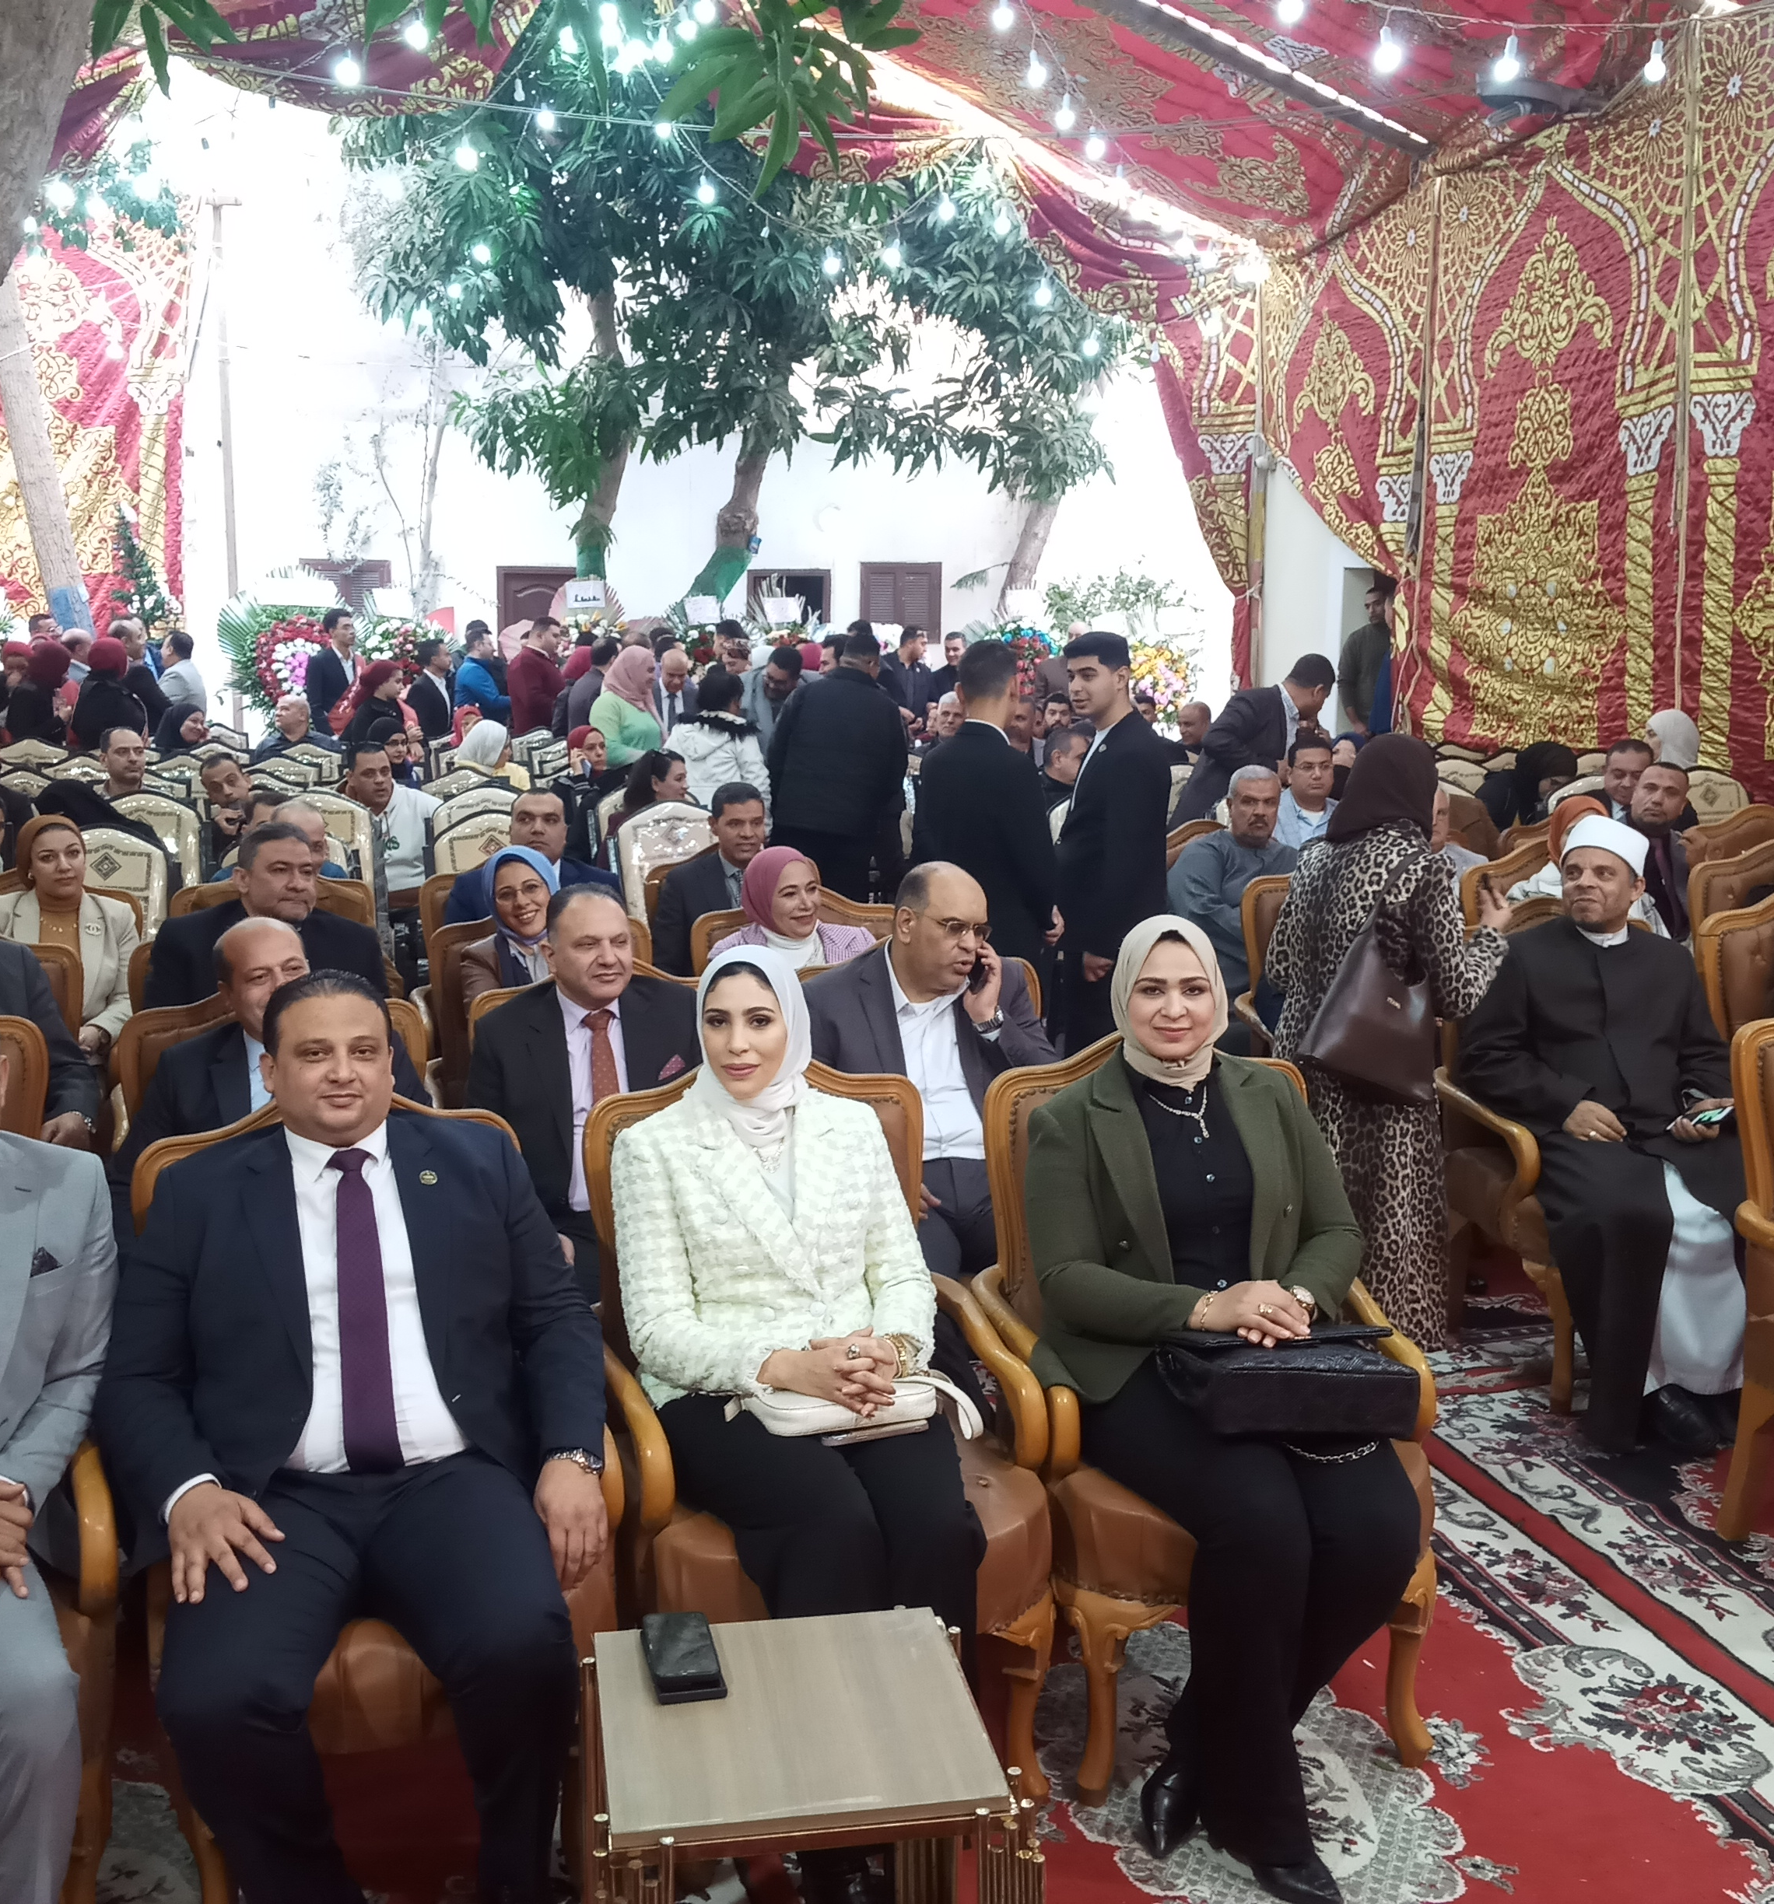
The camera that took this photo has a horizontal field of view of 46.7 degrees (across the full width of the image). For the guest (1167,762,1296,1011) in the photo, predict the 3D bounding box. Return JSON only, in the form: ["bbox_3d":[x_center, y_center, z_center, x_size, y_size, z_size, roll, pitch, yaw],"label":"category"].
[{"bbox_3d":[1.159,0.097,6.431,0.580,1.290,0.800,-2,9,-10],"label":"guest"}]

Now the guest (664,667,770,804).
[{"bbox_3d":[-0.756,-0.516,9.393,0.480,1.570,0.360,5,11,30],"label":"guest"}]

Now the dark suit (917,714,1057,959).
[{"bbox_3d":[0.306,0.000,6.279,0.460,1.420,0.300,3,10,20],"label":"dark suit"}]

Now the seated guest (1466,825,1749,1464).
[{"bbox_3d":[1.661,0.380,4.654,0.600,1.360,0.800,-2,10,-10],"label":"seated guest"}]

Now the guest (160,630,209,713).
[{"bbox_3d":[-4.696,-1.276,13.739,0.320,1.713,0.480,4,10,23],"label":"guest"}]

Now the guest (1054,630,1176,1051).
[{"bbox_3d":[0.664,-0.050,6.095,0.300,1.779,0.470,-3,10,-15],"label":"guest"}]

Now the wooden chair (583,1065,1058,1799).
[{"bbox_3d":[-0.140,0.751,3.305,0.670,1.090,0.720,-3,10,-17],"label":"wooden chair"}]

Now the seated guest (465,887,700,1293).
[{"bbox_3d":[-0.510,0.551,3.810,0.600,1.300,0.820,-2,10,-14],"label":"seated guest"}]

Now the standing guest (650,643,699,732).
[{"bbox_3d":[-1.192,-0.925,11.833,0.500,1.640,0.330,0,9,-3],"label":"standing guest"}]

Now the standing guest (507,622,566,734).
[{"bbox_3d":[-2.197,-1.214,12.977,0.360,1.770,0.520,0,9,-2],"label":"standing guest"}]

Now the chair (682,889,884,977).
[{"bbox_3d":[-0.159,0.395,5.284,0.640,1.080,0.700,-3,10,-18],"label":"chair"}]

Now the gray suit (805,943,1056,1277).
[{"bbox_3d":[0.120,0.525,4.342,0.600,1.020,0.740,-3,10,-17],"label":"gray suit"}]

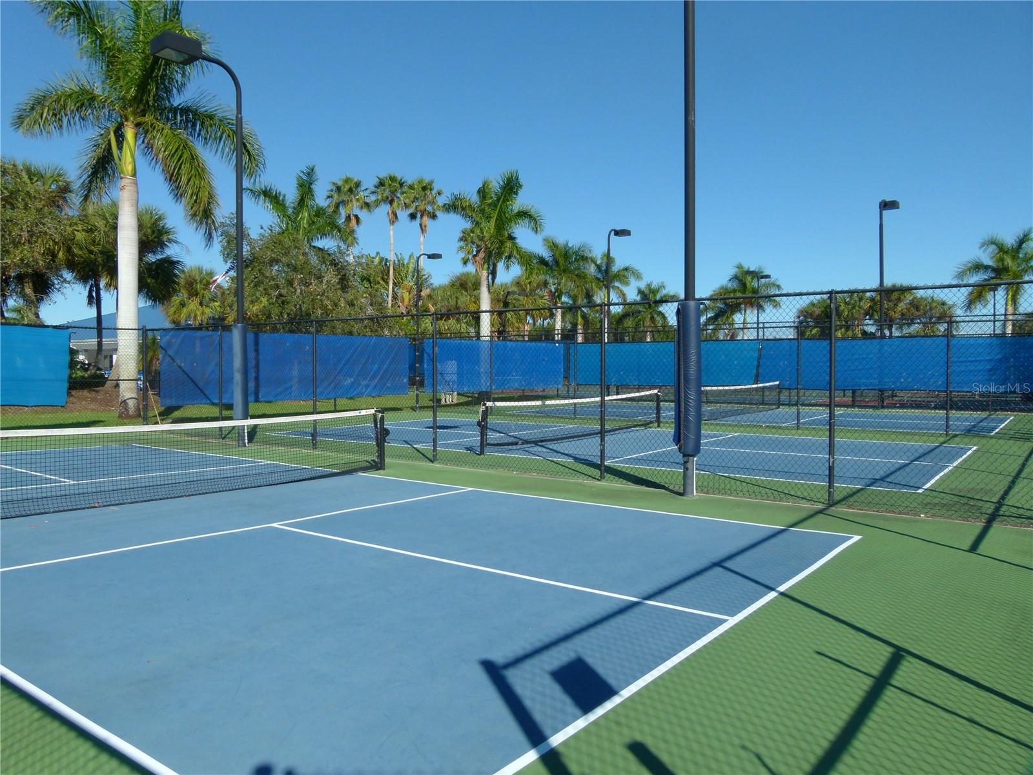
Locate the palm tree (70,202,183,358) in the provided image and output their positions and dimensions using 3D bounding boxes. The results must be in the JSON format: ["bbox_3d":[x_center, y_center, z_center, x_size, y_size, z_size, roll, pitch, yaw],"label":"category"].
[{"bbox_3d":[-14.885,-3.691,28.500,4.000,6.400,4.000,0,1,-28],"label":"palm tree"}]

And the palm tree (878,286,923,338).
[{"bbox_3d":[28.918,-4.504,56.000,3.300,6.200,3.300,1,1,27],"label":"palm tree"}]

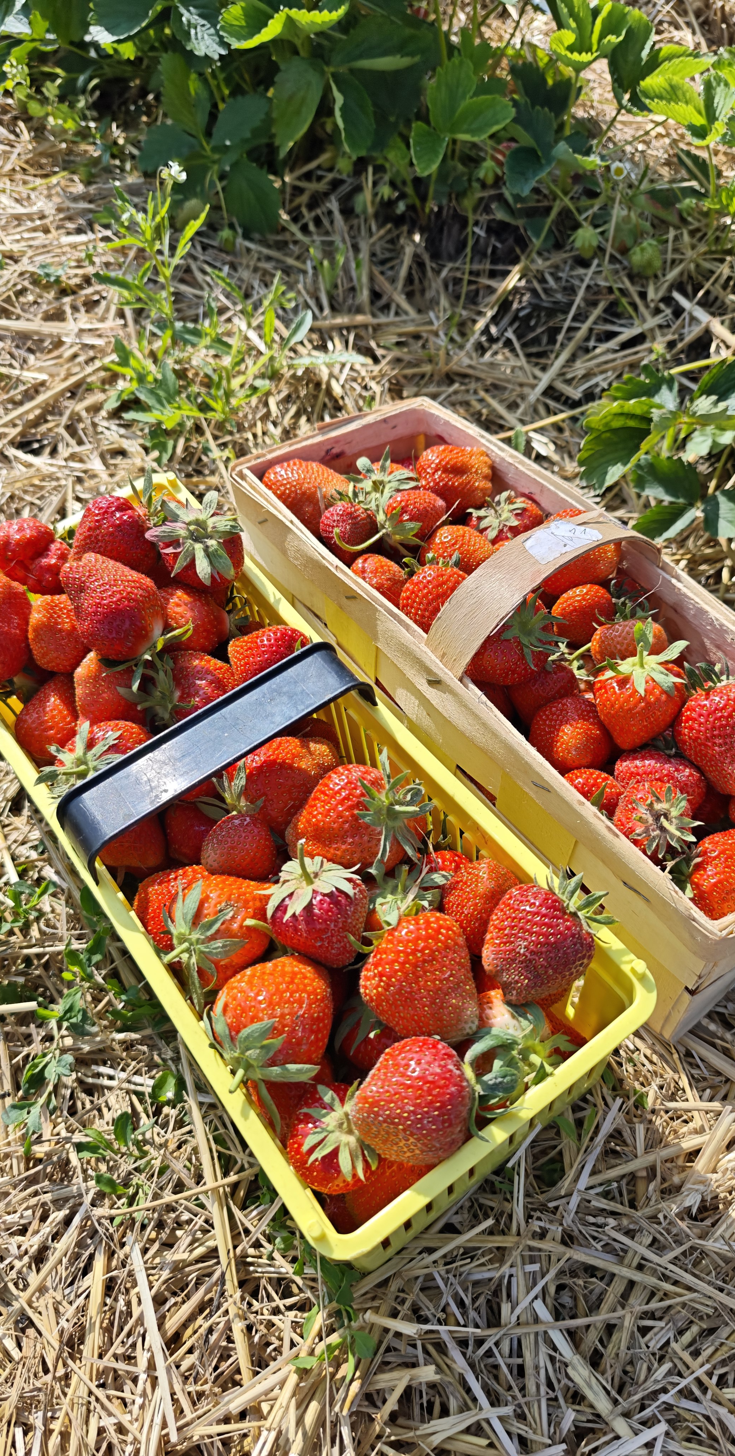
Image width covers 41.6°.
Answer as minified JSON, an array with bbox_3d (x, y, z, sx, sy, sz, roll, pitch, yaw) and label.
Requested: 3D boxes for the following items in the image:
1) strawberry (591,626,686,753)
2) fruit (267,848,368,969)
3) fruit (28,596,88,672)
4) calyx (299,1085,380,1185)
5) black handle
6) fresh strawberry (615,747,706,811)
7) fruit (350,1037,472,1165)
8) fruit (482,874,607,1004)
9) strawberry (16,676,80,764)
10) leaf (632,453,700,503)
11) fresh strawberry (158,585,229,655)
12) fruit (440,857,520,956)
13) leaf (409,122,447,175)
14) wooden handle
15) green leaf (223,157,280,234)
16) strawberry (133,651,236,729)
[{"bbox_3d":[0.133,-0.019,0.472,0.045,0.055,0.045,-5,30,0],"label":"strawberry"},{"bbox_3d":[-0.020,0.074,0.395,0.040,0.047,0.040,-17,21,0],"label":"fruit"},{"bbox_3d":[-0.149,-0.046,0.470,0.034,0.038,0.034,-4,53,0],"label":"fruit"},{"bbox_3d":[-0.009,0.146,0.352,0.034,0.013,0.036,0,47,-28],"label":"calyx"},{"bbox_3d":[-0.059,0.011,0.390,0.135,0.034,0.025,-34,59,-15],"label":"black handle"},{"bbox_3d":[0.149,0.029,0.492,0.044,0.040,0.040,-17,43,-40],"label":"fresh strawberry"},{"bbox_3d":[0.015,0.127,0.329,0.044,0.042,0.043,-7,90,-25],"label":"fruit"},{"bbox_3d":[0.063,0.075,0.347,0.050,0.043,0.043,-41,90,-18],"label":"fruit"},{"bbox_3d":[-0.158,-0.004,0.480,0.034,0.034,0.045,22,90,-6],"label":"strawberry"},{"bbox_3d":[0.213,-0.178,0.690,0.055,0.012,0.045,28,70,17],"label":"leaf"},{"bbox_3d":[-0.086,-0.052,0.470,0.041,0.036,0.036,10,90,-11],"label":"fresh strawberry"},{"bbox_3d":[0.048,0.077,0.414,0.037,0.044,0.037,6,38,-2],"label":"fruit"},{"bbox_3d":[0.052,-0.509,0.850,0.033,0.011,0.049,17,86,19],"label":"leaf"},{"bbox_3d":[0.098,-0.077,0.510,0.151,0.058,0.029,-29,59,-25],"label":"wooden handle"},{"bbox_3d":[-0.107,-0.495,0.900,0.052,0.014,0.072,-5,70,-8],"label":"green leaf"},{"bbox_3d":[-0.090,-0.018,0.483,0.052,0.038,0.038,-3,51,-25],"label":"strawberry"}]

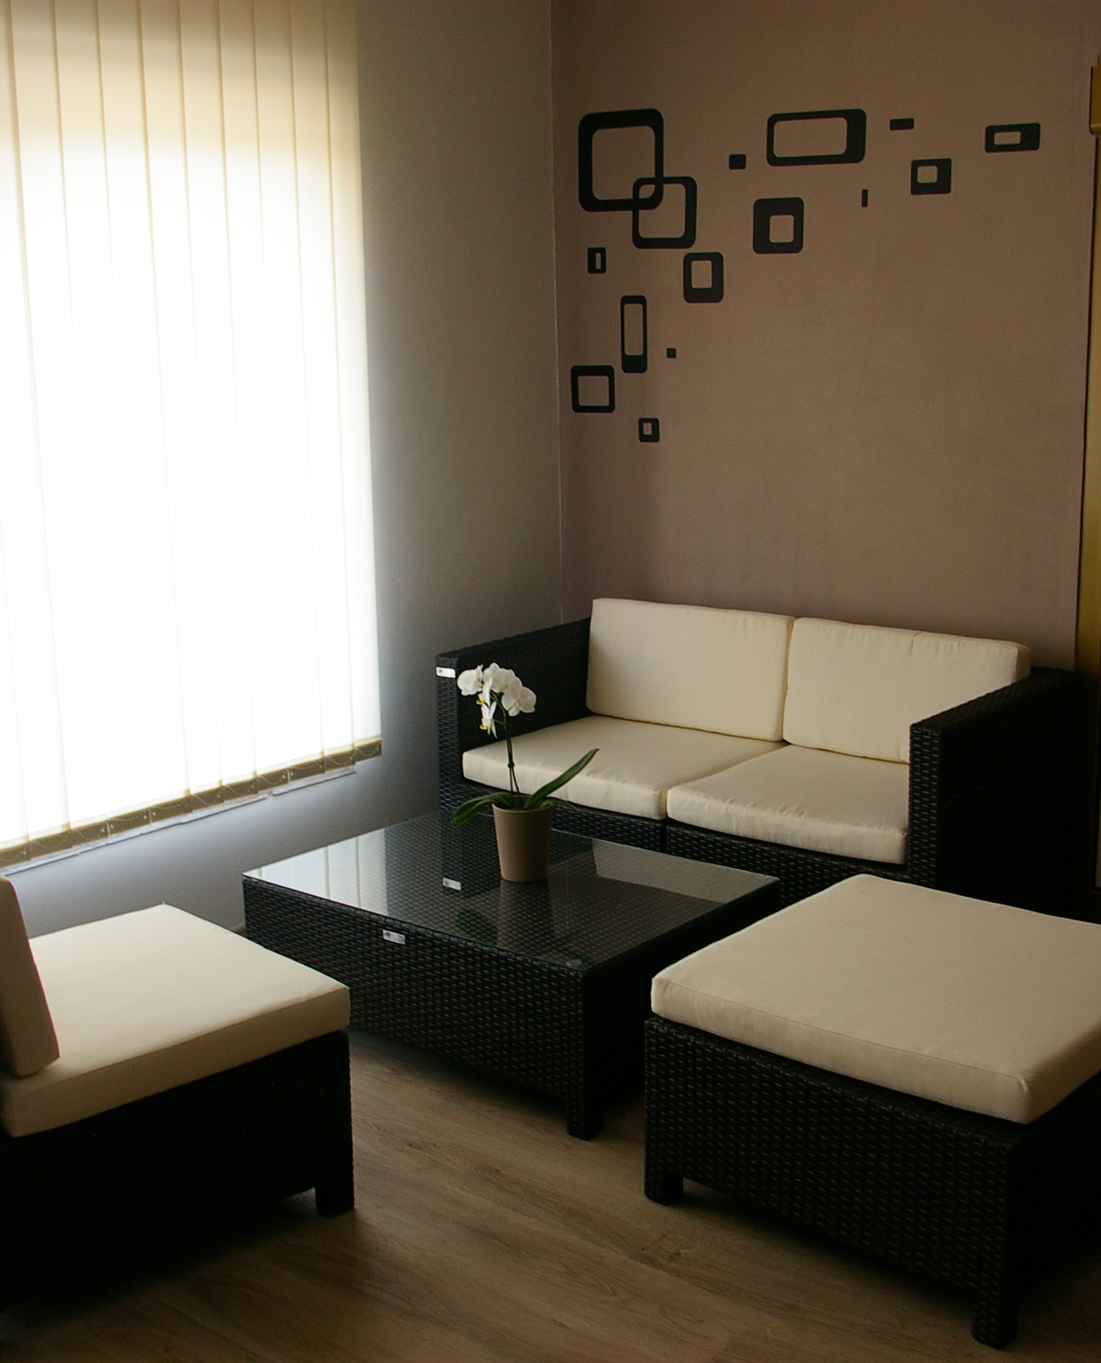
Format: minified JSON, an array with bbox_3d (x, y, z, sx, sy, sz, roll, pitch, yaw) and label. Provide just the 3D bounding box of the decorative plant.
[{"bbox_3d":[-0.057,0.140,3.868,0.339,0.376,0.200,-1,12,-1],"label":"decorative plant"}]

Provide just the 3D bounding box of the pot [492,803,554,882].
[{"bbox_3d":[-0.060,0.363,3.914,0.140,0.169,0.140,-1,12,0],"label":"pot"}]

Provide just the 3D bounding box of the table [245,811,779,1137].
[{"bbox_3d":[-0.093,0.624,3.957,1.010,0.358,0.715,9,15,39],"label":"table"}]

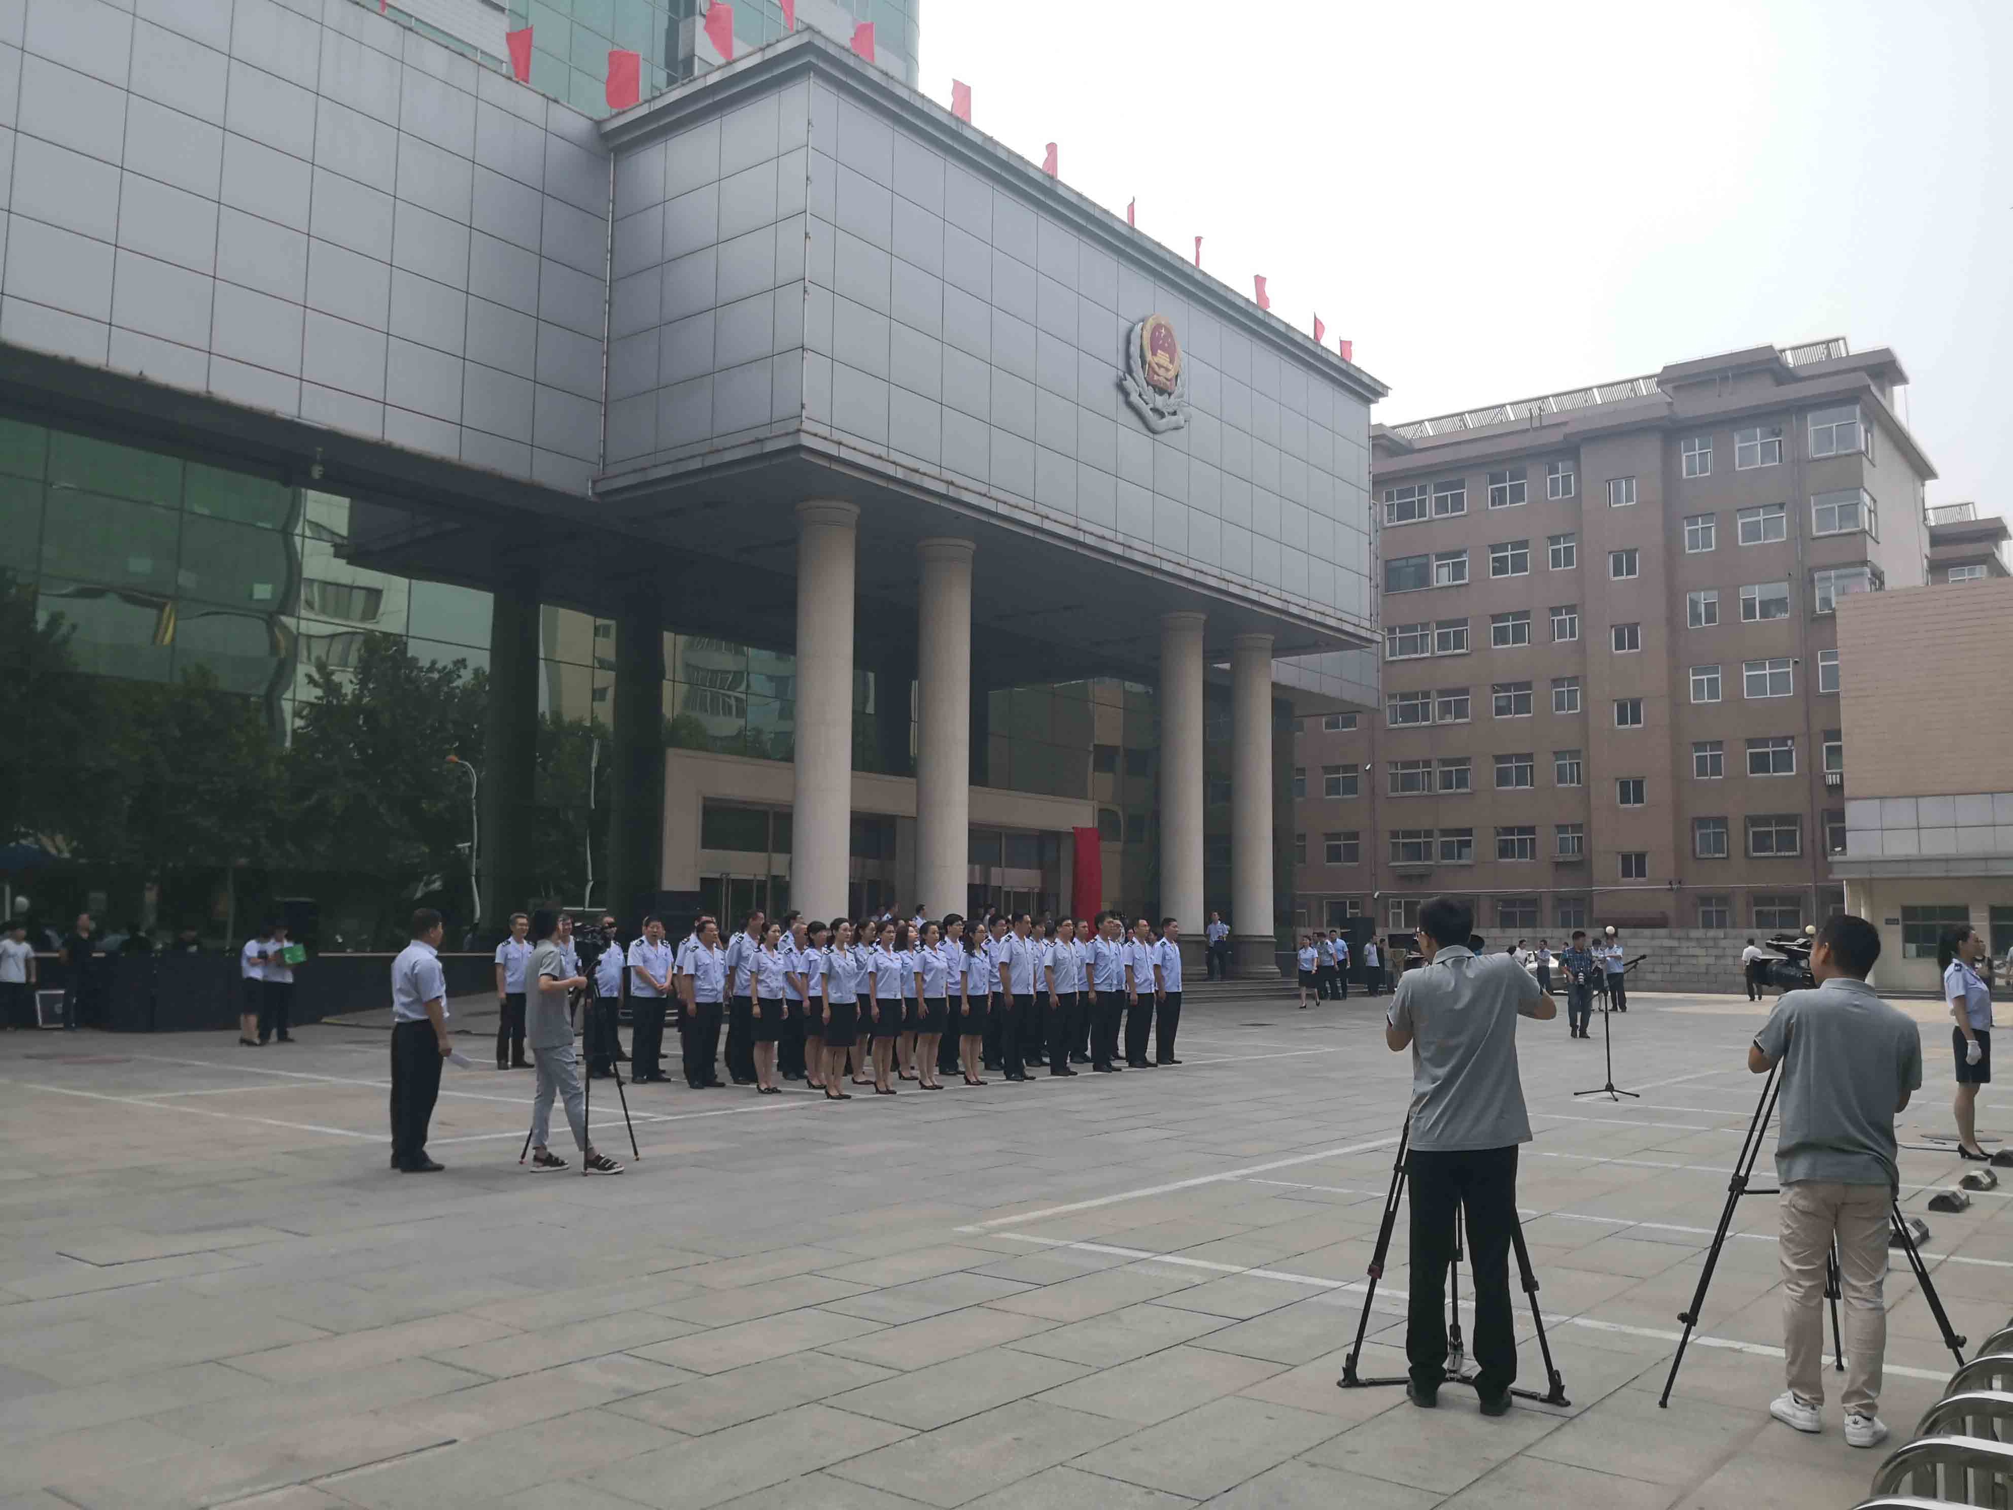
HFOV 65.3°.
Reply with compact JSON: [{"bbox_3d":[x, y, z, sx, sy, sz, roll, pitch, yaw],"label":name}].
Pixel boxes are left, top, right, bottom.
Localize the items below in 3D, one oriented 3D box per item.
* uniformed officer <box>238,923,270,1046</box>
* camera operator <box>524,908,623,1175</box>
[{"bbox_3d":[-10.123,3.096,21.100,0.420,1.640,0.440,2,-7,-12],"label":"uniformed officer"},{"bbox_3d":[-2.870,1.902,10.559,0.560,1.720,0.480,3,-7,-22],"label":"camera operator"}]

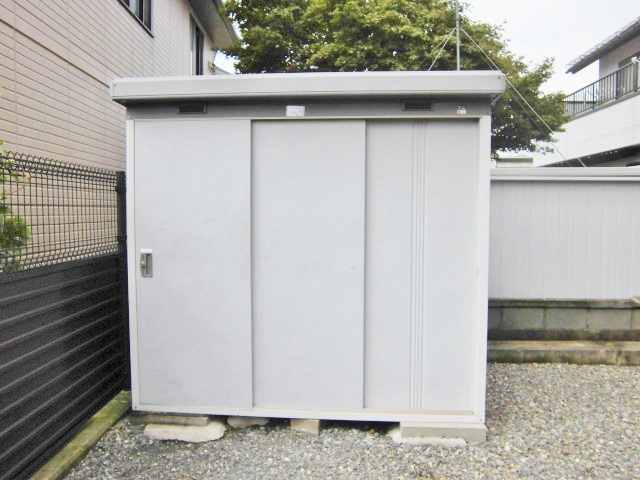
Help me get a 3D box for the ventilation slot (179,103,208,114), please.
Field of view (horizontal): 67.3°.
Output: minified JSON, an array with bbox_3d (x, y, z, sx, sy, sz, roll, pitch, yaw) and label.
[{"bbox_3d":[-0.778,-0.804,2.953,0.175,0.061,0.025,0,3,4],"label":"ventilation slot"}]

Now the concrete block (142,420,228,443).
[{"bbox_3d":[-0.819,1.170,3.052,0.490,0.080,0.270,0,3,4],"label":"concrete block"}]

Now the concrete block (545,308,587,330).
[{"bbox_3d":[2.317,0.740,4.575,0.390,0.190,0.120,0,3,2],"label":"concrete block"}]

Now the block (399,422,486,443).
[{"bbox_3d":[0.708,1.097,2.825,0.468,0.075,0.210,0,3,5],"label":"block"}]

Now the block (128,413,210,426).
[{"bbox_3d":[-0.892,1.083,2.985,0.474,0.070,0.210,0,3,5],"label":"block"}]

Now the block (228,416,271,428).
[{"bbox_3d":[-0.460,1.152,3.193,0.280,0.100,0.200,0,3,4],"label":"block"}]

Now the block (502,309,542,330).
[{"bbox_3d":[1.899,0.730,4.550,0.390,0.190,0.120,0,3,1],"label":"block"}]

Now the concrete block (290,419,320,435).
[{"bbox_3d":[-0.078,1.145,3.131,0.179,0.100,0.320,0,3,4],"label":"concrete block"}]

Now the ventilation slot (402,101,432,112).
[{"bbox_3d":[0.579,-0.788,2.853,0.174,0.055,0.025,0,3,4],"label":"ventilation slot"}]

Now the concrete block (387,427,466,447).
[{"bbox_3d":[0.598,1.100,2.772,0.433,0.055,0.240,0,3,5],"label":"concrete block"}]

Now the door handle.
[{"bbox_3d":[-1.099,0.147,3.046,0.077,0.178,0.030,0,3,4],"label":"door handle"}]

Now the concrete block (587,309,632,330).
[{"bbox_3d":[2.717,0.741,4.562,0.390,0.190,0.120,0,3,2],"label":"concrete block"}]

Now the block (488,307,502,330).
[{"bbox_3d":[1.518,0.738,4.602,0.390,0.190,0.120,0,3,2],"label":"block"}]

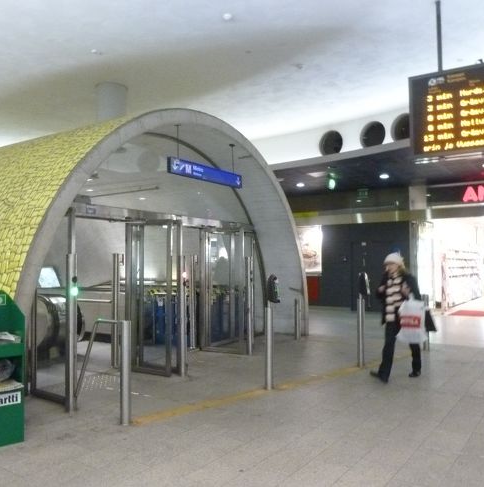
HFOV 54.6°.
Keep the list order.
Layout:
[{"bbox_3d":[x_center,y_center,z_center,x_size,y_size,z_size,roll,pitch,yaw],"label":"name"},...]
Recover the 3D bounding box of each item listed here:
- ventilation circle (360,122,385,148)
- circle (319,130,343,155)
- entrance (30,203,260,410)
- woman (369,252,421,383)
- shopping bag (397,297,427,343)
[{"bbox_3d":[2.796,-2.252,9.846,0.560,0.560,0.200,-2,-3,41],"label":"ventilation circle"},{"bbox_3d":[2.040,-2.209,10.460,0.560,0.560,0.200,-2,-3,37],"label":"circle"},{"bbox_3d":[-1.088,0.713,6.595,0.880,2.170,3.710,-2,-3,36],"label":"entrance"},{"bbox_3d":[1.995,0.947,6.139,0.580,1.650,0.520,1,-3,-35],"label":"woman"},{"bbox_3d":[2.110,0.940,5.807,0.370,0.570,0.150,0,-2,1],"label":"shopping bag"}]

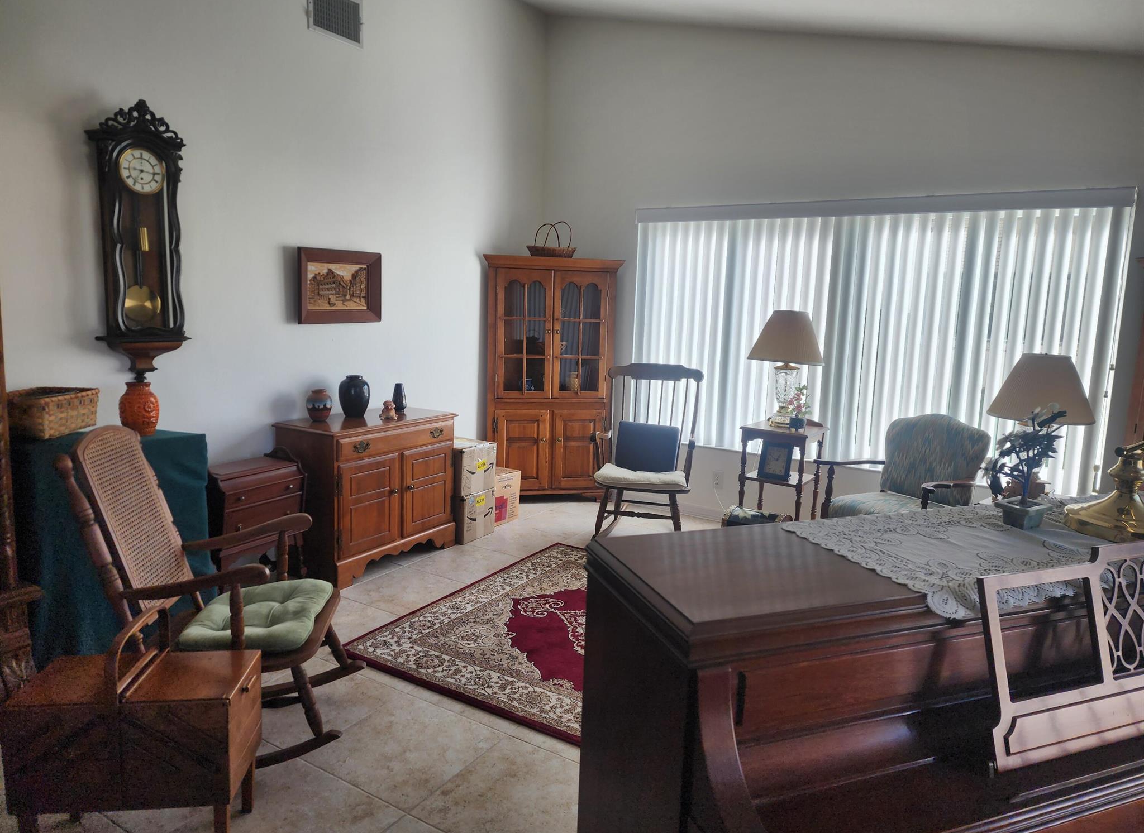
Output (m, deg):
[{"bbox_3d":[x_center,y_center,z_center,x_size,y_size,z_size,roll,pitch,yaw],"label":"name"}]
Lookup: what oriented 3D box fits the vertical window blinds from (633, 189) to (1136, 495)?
[{"bbox_3d":[1.538,-0.477,4.399,2.641,1.506,0.100,7,10,31],"label":"vertical window blinds"}]

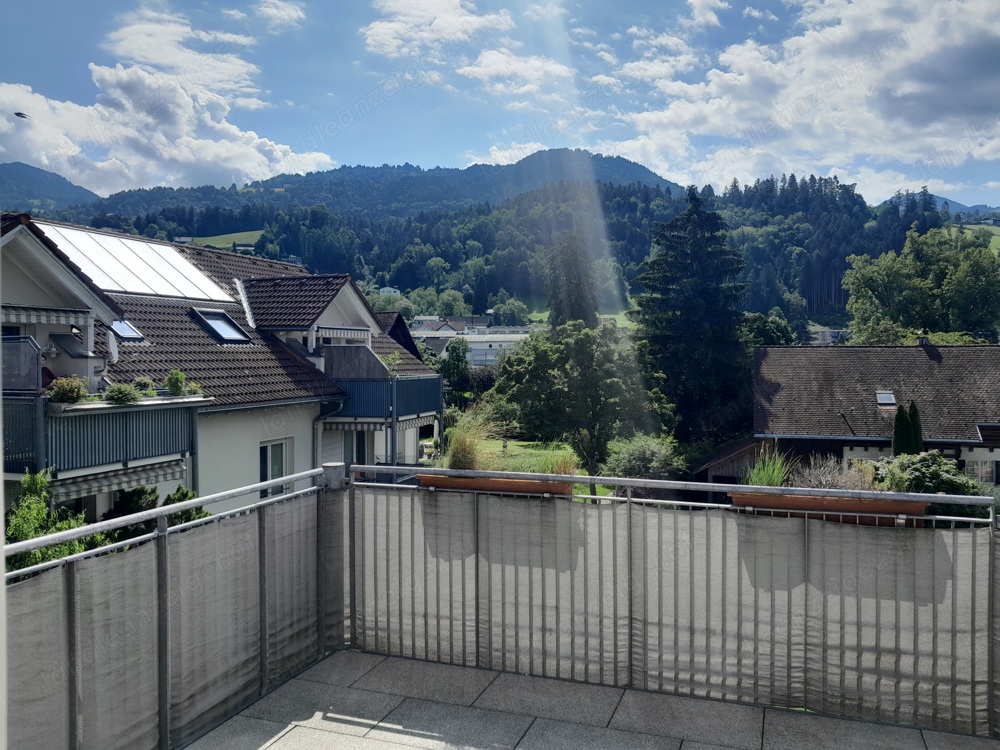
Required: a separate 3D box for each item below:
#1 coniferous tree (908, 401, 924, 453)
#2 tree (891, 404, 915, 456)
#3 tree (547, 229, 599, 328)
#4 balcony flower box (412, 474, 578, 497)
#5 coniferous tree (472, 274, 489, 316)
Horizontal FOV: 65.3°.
[{"bbox_3d":[14.194,2.851,26.846,0.780,3.950,0.780,0,1,0],"label":"coniferous tree"},{"bbox_3d":[13.420,2.883,26.045,0.800,3.800,0.800,0,1,0],"label":"tree"},{"bbox_3d":[7.038,-4.839,75.217,5.200,18.500,5.200,0,1,0],"label":"tree"},{"bbox_3d":[-0.026,0.604,3.971,0.800,0.170,0.190,0,1,19],"label":"balcony flower box"},{"bbox_3d":[-7.981,-31.483,320.229,6.100,19.500,6.100,0,1,0],"label":"coniferous tree"}]

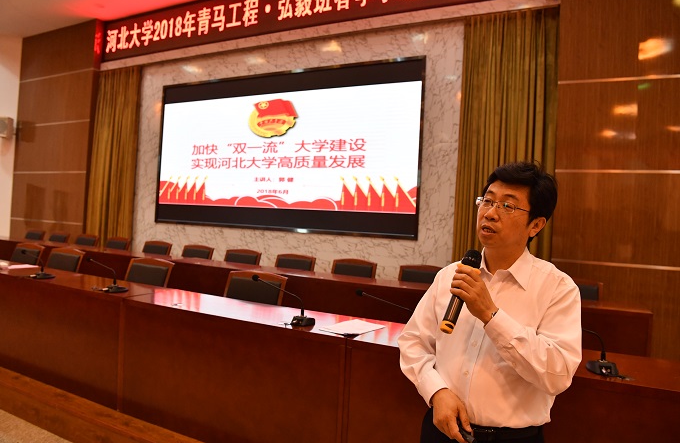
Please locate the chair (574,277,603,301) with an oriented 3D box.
[{"bbox_3d":[1.944,0.959,3.832,0.540,0.920,0.580,3,0,25],"label":"chair"}]

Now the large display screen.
[{"bbox_3d":[-1.289,-1.325,8.667,5.898,2.993,0.120,3,0,26],"label":"large display screen"}]

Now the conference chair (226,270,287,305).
[{"bbox_3d":[-0.752,0.835,3.198,0.540,0.920,0.580,3,0,25],"label":"conference chair"}]

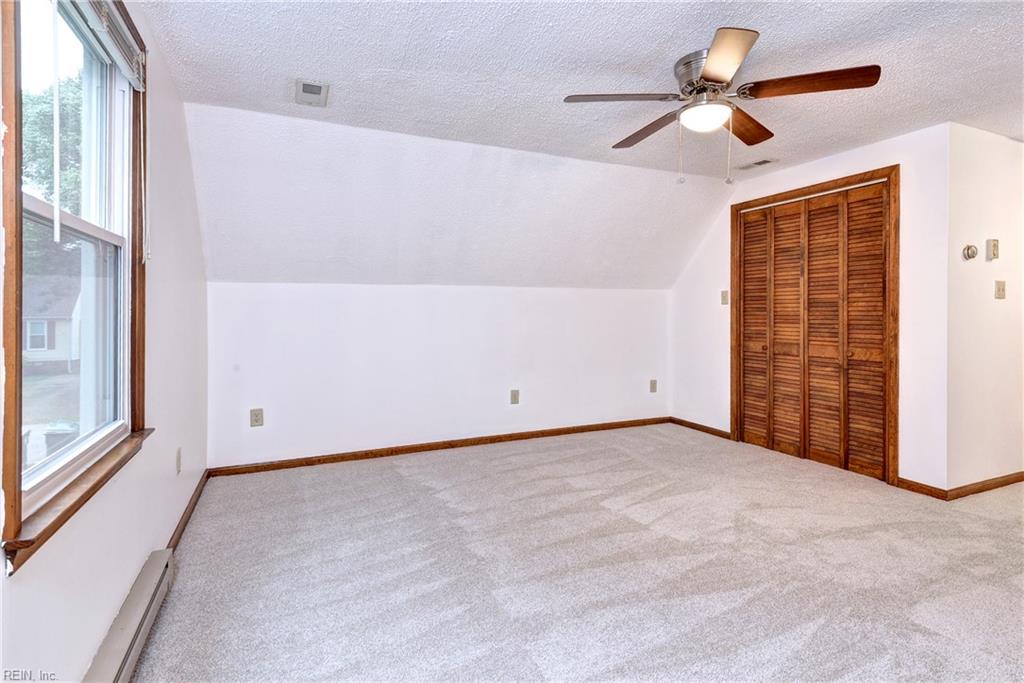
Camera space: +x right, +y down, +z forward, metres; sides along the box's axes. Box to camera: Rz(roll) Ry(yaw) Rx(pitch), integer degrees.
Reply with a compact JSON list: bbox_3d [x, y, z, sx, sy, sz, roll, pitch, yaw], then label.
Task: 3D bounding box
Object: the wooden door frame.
[{"bbox_3d":[2.276,-0.124,3.539,0.120,2.100,1.260,0,1,-28],"label":"wooden door frame"}]

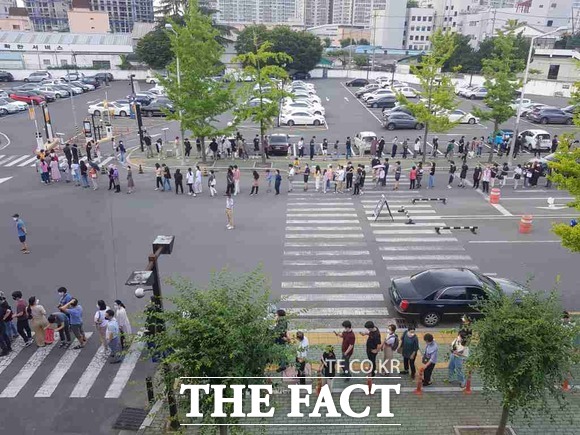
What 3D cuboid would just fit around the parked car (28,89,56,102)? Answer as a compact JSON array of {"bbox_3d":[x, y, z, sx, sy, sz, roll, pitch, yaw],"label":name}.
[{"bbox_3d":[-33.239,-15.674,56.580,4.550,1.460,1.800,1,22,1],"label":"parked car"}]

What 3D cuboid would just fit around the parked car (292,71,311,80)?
[{"bbox_3d":[2.281,-30.271,93.500,4.500,1.620,1.830,0,22,0],"label":"parked car"}]

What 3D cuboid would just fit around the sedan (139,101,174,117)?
[{"bbox_3d":[-14.851,-12.644,50.846,4.750,1.500,1.840,0,22,1],"label":"sedan"}]

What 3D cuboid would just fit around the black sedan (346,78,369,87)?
[{"bbox_3d":[13.255,-26.797,86.555,4.400,1.460,1.790,1,22,0],"label":"black sedan"}]

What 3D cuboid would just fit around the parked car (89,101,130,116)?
[{"bbox_3d":[-19.670,-12.149,48.377,4.720,1.440,1.830,1,22,0],"label":"parked car"}]

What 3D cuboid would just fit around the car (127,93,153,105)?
[{"bbox_3d":[-18.442,-14.728,54.800,4.300,1.500,1.780,0,22,0],"label":"car"}]

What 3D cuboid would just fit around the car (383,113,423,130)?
[{"bbox_3d":[11.461,-9.544,43.300,4.100,1.500,1.760,0,22,0],"label":"car"}]

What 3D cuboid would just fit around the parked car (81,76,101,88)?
[{"bbox_3d":[-33.278,-22.059,71.500,4.500,1.480,1.800,0,22,0],"label":"parked car"}]

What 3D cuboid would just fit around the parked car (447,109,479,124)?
[{"bbox_3d":[18.359,-11.134,47.966,4.600,1.450,1.800,0,22,1],"label":"parked car"}]

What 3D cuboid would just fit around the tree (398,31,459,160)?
[{"bbox_3d":[10.030,-8.379,31.124,4.100,9.140,4.000,0,22,1],"label":"tree"}]

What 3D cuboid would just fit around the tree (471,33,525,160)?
[{"bbox_3d":[15.183,-8.427,31.044,3.600,9.260,3.600,0,22,1],"label":"tree"}]

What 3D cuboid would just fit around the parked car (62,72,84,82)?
[{"bbox_3d":[-40.954,-26.601,82.476,3.750,1.560,1.680,-2,22,-8],"label":"parked car"}]

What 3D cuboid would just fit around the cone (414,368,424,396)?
[{"bbox_3d":[3.318,4.162,11.058,0.290,0.750,0.290,0,22,0],"label":"cone"}]

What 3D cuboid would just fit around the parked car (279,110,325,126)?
[{"bbox_3d":[1.374,-10.736,46.761,4.650,1.450,1.800,1,22,0],"label":"parked car"}]

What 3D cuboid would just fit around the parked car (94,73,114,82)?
[{"bbox_3d":[-38.935,-28.669,89.379,4.700,1.700,1.860,0,22,1],"label":"parked car"}]

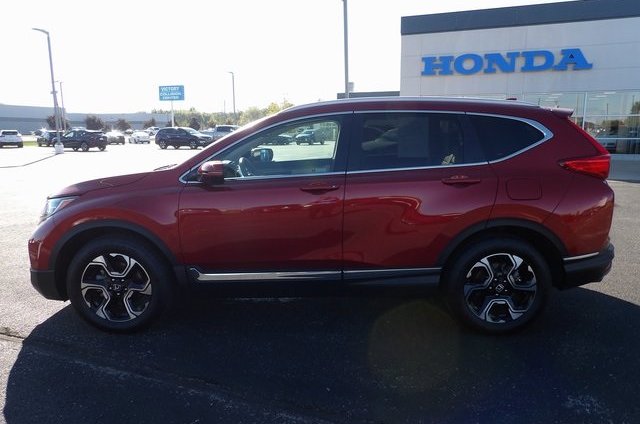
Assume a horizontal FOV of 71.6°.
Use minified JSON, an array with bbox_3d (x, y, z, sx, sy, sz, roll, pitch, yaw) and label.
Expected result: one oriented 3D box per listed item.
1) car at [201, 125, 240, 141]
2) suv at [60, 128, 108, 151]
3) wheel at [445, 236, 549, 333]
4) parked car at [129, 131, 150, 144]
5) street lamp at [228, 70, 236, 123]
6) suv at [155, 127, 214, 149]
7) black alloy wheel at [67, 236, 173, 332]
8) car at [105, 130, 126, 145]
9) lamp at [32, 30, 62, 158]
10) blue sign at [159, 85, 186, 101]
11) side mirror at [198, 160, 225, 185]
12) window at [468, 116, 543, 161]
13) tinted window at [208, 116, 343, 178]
[{"bbox_3d":[-8.191,-7.065,41.300,5.750,1.930,2.000,4,11,20],"label":"car"},{"bbox_3d":[-18.545,-5.505,34.400,4.450,1.620,1.820,3,11,19],"label":"suv"},{"bbox_3d":[1.244,0.501,3.152,0.735,0.735,0.235,0,10,1],"label":"wheel"},{"bbox_3d":[-23.529,-9.699,58.000,1.800,1.470,4.500,-8,13,-36],"label":"parked car"},{"bbox_3d":[-10.237,-12.007,51.773,0.800,8.300,0.300,-3,11,-17],"label":"street lamp"},{"bbox_3d":[-11.031,-6.021,36.200,4.850,1.750,1.930,3,11,19],"label":"suv"},{"bbox_3d":[-1.415,0.506,3.198,0.735,0.735,0.235,0,10,1],"label":"black alloy wheel"},{"bbox_3d":[-24.571,-8.780,53.000,1.810,1.490,4.500,-8,13,-37],"label":"car"},{"bbox_3d":[-18.476,-7.986,30.139,0.550,8.050,1.450,5,11,26],"label":"lamp"},{"bbox_3d":[-20.014,-16.096,60.098,3.050,2.000,0.450,1,10,6],"label":"blue sign"},{"bbox_3d":[-0.702,-0.255,2.870,0.160,0.150,0.215,0,10,1],"label":"side mirror"},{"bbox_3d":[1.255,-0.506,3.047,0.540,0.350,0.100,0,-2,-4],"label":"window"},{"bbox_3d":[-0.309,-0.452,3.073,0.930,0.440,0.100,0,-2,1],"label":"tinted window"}]

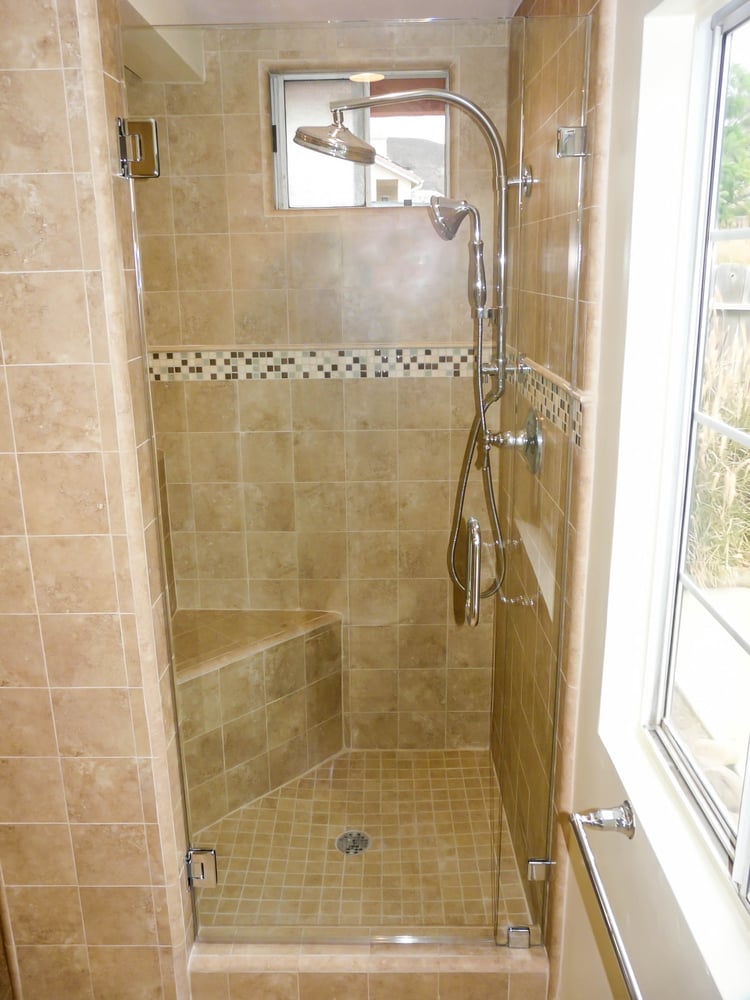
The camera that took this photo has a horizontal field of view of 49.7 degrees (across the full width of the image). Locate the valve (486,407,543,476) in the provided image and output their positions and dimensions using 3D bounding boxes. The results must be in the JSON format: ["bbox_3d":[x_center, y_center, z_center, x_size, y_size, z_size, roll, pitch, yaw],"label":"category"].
[{"bbox_3d":[0.314,-0.136,1.853,0.110,0.150,0.147,-1,15,0],"label":"valve"}]

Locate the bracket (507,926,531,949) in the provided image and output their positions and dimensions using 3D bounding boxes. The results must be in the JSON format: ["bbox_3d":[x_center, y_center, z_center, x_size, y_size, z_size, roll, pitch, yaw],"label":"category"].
[{"bbox_3d":[0.323,0.980,1.809,0.046,0.046,0.025,-1,15,1],"label":"bracket"}]

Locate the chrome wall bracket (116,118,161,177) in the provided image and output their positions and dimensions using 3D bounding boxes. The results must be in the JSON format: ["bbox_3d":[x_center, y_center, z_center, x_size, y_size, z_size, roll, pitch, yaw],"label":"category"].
[{"bbox_3d":[-0.400,-0.598,1.375,0.063,0.090,0.042,-1,15,1],"label":"chrome wall bracket"}]

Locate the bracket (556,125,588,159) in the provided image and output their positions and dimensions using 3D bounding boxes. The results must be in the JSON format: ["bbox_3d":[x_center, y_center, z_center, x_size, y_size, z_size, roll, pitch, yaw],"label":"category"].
[{"bbox_3d":[0.333,-0.604,1.365,0.049,0.046,0.025,-1,15,1],"label":"bracket"}]

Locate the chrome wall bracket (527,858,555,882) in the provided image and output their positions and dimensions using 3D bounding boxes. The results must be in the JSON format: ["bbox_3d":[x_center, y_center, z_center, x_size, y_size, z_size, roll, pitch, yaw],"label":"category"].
[{"bbox_3d":[0.355,0.806,1.759,0.047,0.045,0.025,-1,15,1],"label":"chrome wall bracket"}]

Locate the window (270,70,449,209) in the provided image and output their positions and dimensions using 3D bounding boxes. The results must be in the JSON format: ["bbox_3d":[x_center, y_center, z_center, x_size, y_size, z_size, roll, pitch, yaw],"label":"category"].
[{"bbox_3d":[-0.039,-0.979,2.212,0.482,0.355,0.060,-1,15,1],"label":"window"}]

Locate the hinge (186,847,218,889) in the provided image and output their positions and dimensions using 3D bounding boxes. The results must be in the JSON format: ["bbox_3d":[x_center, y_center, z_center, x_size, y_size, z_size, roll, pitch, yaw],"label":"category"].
[{"bbox_3d":[-0.378,0.805,1.768,0.063,0.090,0.042,-1,15,1],"label":"hinge"}]

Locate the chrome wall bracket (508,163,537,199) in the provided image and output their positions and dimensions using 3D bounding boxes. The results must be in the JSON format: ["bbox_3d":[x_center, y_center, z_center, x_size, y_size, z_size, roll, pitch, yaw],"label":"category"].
[{"bbox_3d":[0.332,-0.741,1.877,0.048,0.070,0.070,-1,15,0],"label":"chrome wall bracket"}]

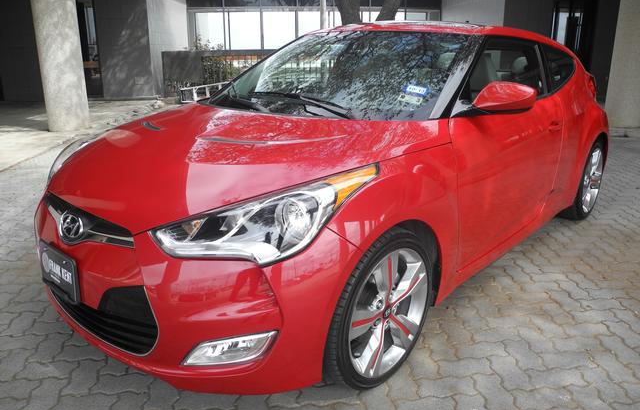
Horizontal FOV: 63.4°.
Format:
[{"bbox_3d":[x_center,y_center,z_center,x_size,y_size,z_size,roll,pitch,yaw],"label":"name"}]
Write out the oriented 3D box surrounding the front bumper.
[{"bbox_3d":[-0.707,0.226,2.052,1.740,0.530,0.640,14,21,39],"label":"front bumper"}]

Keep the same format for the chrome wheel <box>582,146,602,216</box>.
[{"bbox_3d":[1.947,-0.193,3.869,0.170,0.490,0.490,14,21,39],"label":"chrome wheel"}]

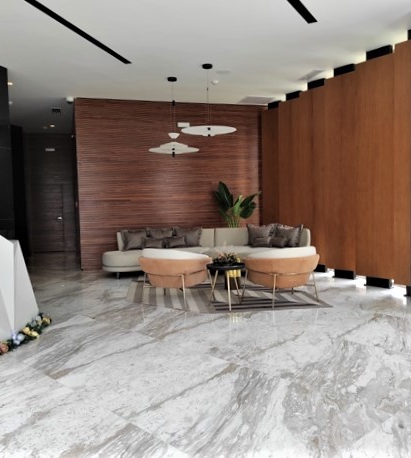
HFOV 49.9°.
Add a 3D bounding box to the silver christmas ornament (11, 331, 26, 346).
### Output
[{"bbox_3d":[-1.800,1.054,4.256,0.135,0.140,0.120,-1,3,0],"label":"silver christmas ornament"}]

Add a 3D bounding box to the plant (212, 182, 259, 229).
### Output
[{"bbox_3d":[0.691,-0.125,9.761,1.000,1.839,0.850,-1,3,0],"label":"plant"}]

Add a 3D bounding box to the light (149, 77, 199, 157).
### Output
[{"bbox_3d":[-0.563,-1.987,7.897,0.910,1.370,0.910,-1,3,0],"label":"light"}]

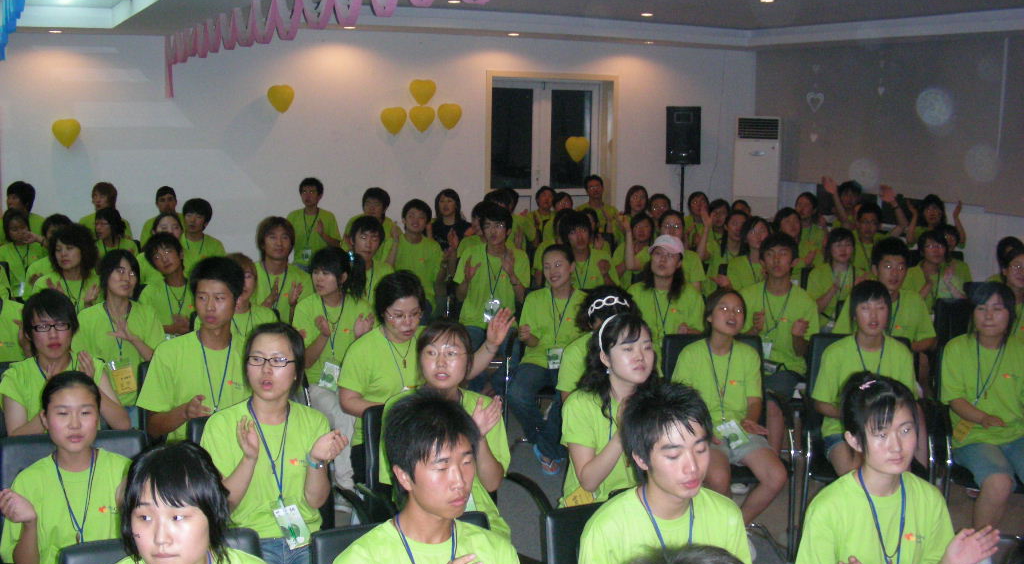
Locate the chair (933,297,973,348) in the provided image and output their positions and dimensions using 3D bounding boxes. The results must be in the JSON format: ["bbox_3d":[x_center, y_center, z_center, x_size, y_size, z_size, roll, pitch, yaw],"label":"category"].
[{"bbox_3d":[2.595,0.592,6.186,0.540,0.910,0.570,1,9,0],"label":"chair"}]

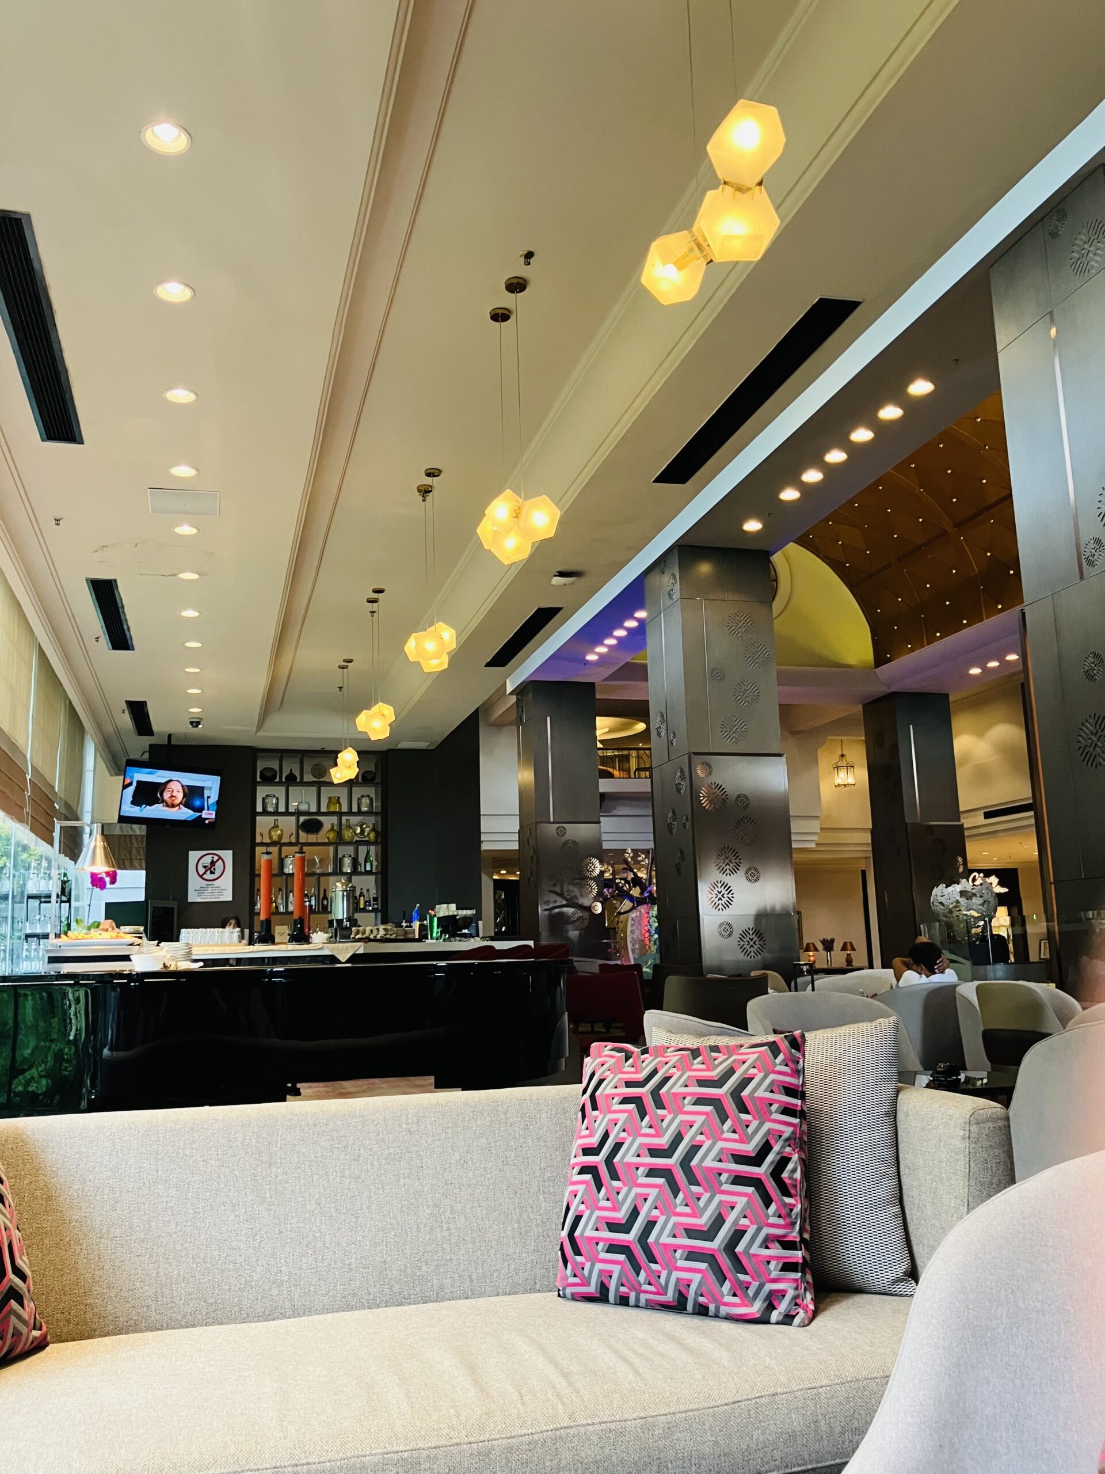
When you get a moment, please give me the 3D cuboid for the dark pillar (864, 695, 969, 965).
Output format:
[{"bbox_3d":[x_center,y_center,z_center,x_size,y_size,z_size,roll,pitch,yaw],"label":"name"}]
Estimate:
[{"bbox_3d":[4.317,1.494,13.943,0.790,3.946,0.760,1,-11,-16],"label":"dark pillar"}]

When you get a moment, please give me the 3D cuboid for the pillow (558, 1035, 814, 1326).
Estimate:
[{"bbox_3d":[0.234,0.768,2.123,0.465,0.465,0.150,-12,-33,33],"label":"pillow"}]

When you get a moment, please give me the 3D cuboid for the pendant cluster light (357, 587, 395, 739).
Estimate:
[{"bbox_3d":[-1.650,-0.671,11.131,0.390,1.395,0.450,1,-11,-16],"label":"pendant cluster light"}]

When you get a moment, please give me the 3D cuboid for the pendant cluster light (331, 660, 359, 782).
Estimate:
[{"bbox_3d":[-2.376,-0.175,13.678,0.380,1.391,0.450,1,-11,-16],"label":"pendant cluster light"}]

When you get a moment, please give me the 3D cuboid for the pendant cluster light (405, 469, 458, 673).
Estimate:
[{"bbox_3d":[-0.870,-1.173,8.484,0.390,1.426,0.450,1,-11,-16],"label":"pendant cluster light"}]

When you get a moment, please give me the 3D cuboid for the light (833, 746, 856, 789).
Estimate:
[{"bbox_3d":[4.179,0.453,17.037,0.330,0.600,0.330,1,-11,-16],"label":"light"}]

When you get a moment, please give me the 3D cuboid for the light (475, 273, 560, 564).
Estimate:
[{"bbox_3d":[-0.199,-1.613,6.139,0.430,1.460,0.450,1,-11,-16],"label":"light"}]

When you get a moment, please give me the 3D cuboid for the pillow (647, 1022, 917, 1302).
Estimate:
[{"bbox_3d":[0.412,0.774,2.225,0.480,0.480,0.150,-8,-29,21],"label":"pillow"}]

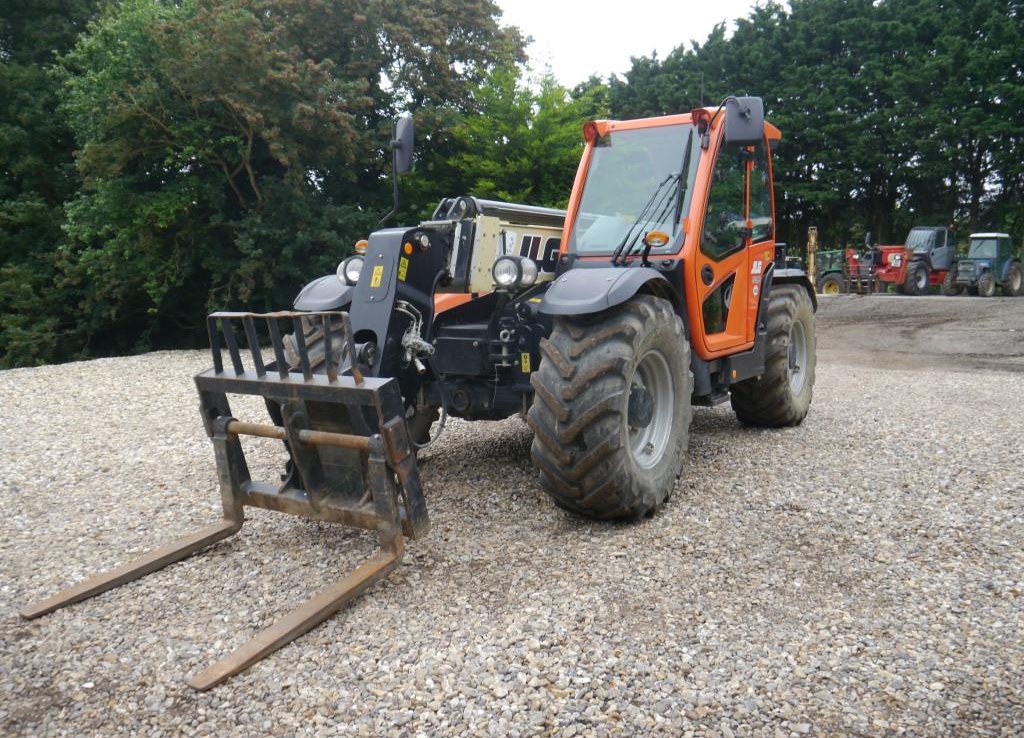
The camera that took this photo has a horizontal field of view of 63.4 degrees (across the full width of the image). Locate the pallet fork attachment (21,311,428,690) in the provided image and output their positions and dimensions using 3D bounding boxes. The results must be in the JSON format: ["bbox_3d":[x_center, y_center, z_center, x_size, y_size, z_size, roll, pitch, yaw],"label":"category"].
[{"bbox_3d":[-1.238,0.393,3.537,1.204,1.122,1.275,3,14,32],"label":"pallet fork attachment"}]

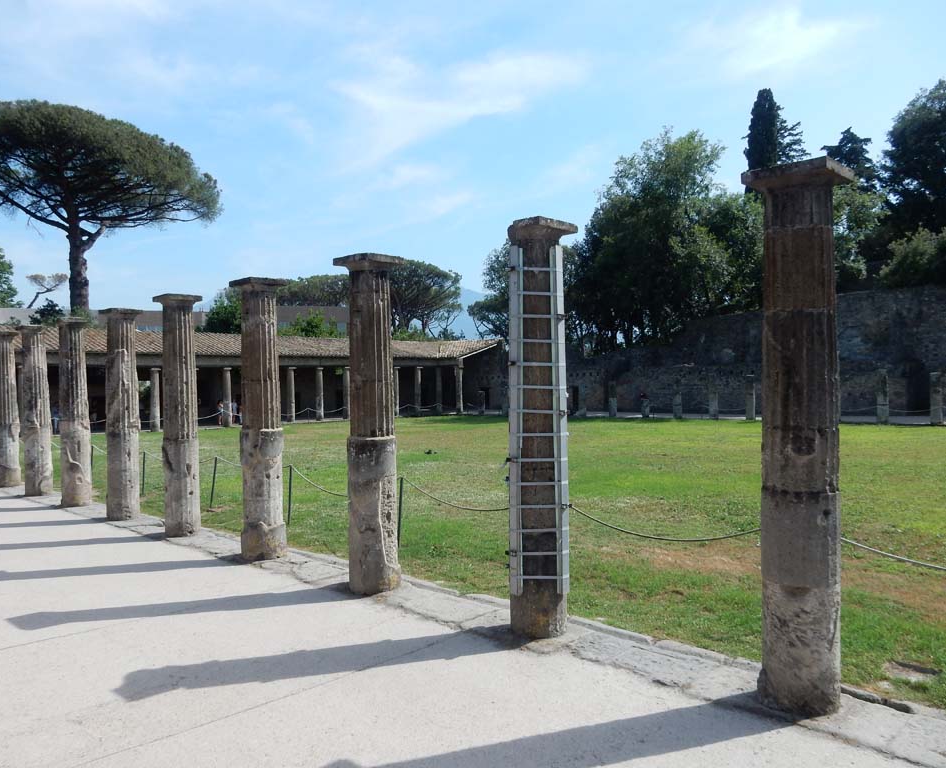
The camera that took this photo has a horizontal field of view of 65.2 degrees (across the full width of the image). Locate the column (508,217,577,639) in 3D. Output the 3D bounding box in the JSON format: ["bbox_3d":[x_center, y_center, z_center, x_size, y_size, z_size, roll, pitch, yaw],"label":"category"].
[{"bbox_3d":[0.514,0.365,6.141,0.485,3.340,0.485,-1,0,43],"label":"column"}]

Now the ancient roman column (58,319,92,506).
[{"bbox_3d":[-8.305,0.585,15.449,0.570,3.850,0.570,0,1,43],"label":"ancient roman column"}]

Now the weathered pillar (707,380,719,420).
[{"bbox_3d":[13.150,0.919,40.544,0.475,2.071,0.475,-1,0,43],"label":"weathered pillar"}]

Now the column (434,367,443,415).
[{"bbox_3d":[-2.789,0.633,60.668,0.578,3.850,0.578,0,1,43],"label":"column"}]

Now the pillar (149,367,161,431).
[{"bbox_3d":[-17.125,0.834,39.898,0.485,3.390,0.485,-1,0,43],"label":"pillar"}]

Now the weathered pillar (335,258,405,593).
[{"bbox_3d":[-1.186,0.459,8.728,0.597,3.850,0.597,0,1,43],"label":"weathered pillar"}]

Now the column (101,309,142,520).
[{"bbox_3d":[-5.649,0.475,11.903,0.485,3.340,0.485,-1,0,43],"label":"column"}]

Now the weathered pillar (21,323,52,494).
[{"bbox_3d":[-8.730,0.530,14.784,0.485,3.340,0.485,-1,0,43],"label":"weathered pillar"}]

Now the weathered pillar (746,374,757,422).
[{"bbox_3d":[17.171,0.826,45.676,0.562,2.799,0.562,0,1,43],"label":"weathered pillar"}]

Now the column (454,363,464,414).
[{"bbox_3d":[-1.033,0.490,53.508,0.485,3.390,0.485,-1,0,43],"label":"column"}]

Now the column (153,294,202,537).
[{"bbox_3d":[-4.746,0.522,12.088,0.585,3.850,0.585,0,1,43],"label":"column"}]

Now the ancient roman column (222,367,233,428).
[{"bbox_3d":[-15.372,0.810,46.397,0.578,3.812,0.578,0,1,43],"label":"ancient roman column"}]

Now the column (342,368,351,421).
[{"bbox_3d":[-8.414,0.644,49.143,0.485,3.390,0.485,-1,0,0],"label":"column"}]

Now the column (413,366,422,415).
[{"bbox_3d":[-4.340,0.653,58.885,0.578,3.850,0.578,0,1,43],"label":"column"}]

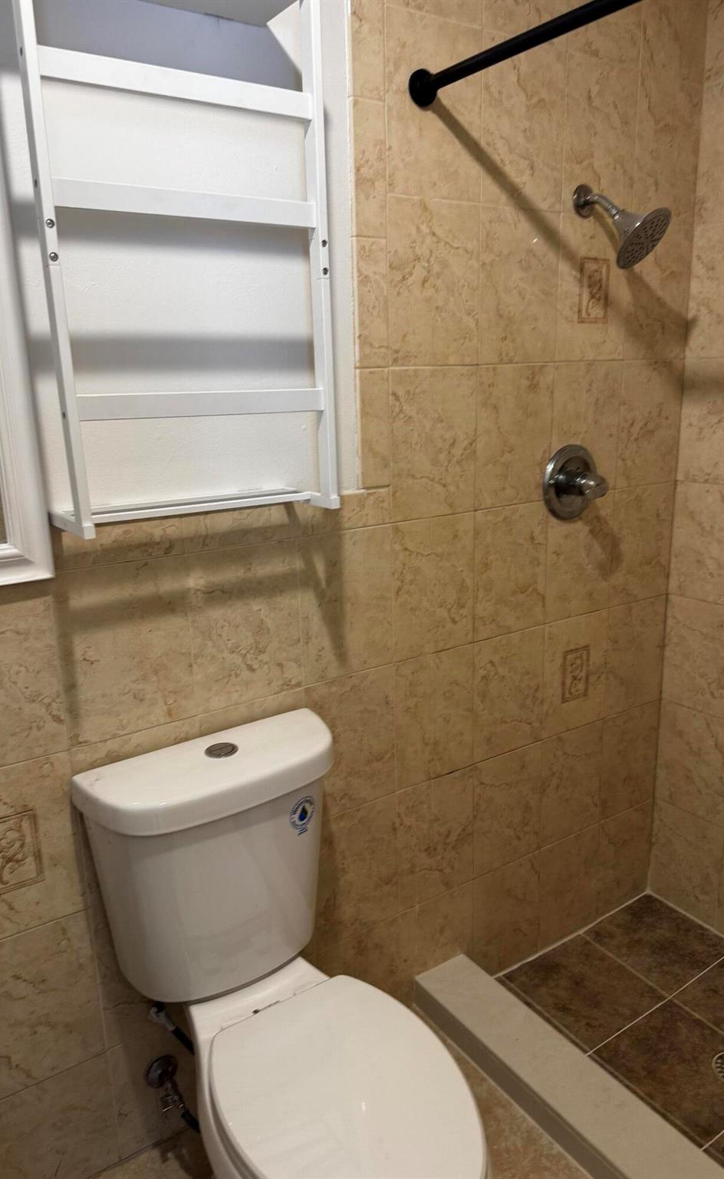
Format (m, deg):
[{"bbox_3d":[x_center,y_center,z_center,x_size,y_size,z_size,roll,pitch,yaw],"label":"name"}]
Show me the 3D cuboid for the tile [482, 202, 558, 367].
[{"bbox_3d":[0.333,-0.639,1.734,0.224,0.304,0.010,-11,18,-32],"label":"tile"}]

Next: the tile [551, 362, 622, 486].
[{"bbox_3d":[0.532,-0.382,1.951,0.227,0.307,0.012,-11,17,-32],"label":"tile"}]

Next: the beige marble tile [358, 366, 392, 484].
[{"bbox_3d":[0.022,-0.316,1.602,0.074,0.228,0.010,-11,18,-32],"label":"beige marble tile"}]

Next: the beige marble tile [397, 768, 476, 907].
[{"bbox_3d":[0.175,0.589,1.930,0.224,0.304,0.010,-11,18,-32],"label":"beige marble tile"}]

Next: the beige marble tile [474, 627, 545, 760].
[{"bbox_3d":[0.349,0.247,1.946,0.226,0.304,0.010,-11,17,-32],"label":"beige marble tile"}]

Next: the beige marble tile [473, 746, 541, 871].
[{"bbox_3d":[0.365,0.552,2.050,0.224,0.304,0.010,-11,18,-32],"label":"beige marble tile"}]

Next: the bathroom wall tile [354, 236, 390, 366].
[{"bbox_3d":[0.017,-0.543,1.557,0.077,0.230,0.012,-11,17,-32],"label":"bathroom wall tile"}]

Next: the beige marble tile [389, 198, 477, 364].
[{"bbox_3d":[0.143,-0.607,1.629,0.227,0.307,0.012,-11,17,-32],"label":"beige marble tile"}]

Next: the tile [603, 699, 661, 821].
[{"bbox_3d":[0.749,0.476,2.294,0.234,0.304,0.010,-11,18,-32],"label":"tile"}]

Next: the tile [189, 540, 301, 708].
[{"bbox_3d":[-0.212,0.068,1.515,0.224,0.301,0.010,-11,17,-32],"label":"tile"}]

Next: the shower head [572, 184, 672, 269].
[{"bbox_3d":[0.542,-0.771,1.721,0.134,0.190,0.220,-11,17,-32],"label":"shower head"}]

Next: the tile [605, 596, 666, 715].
[{"bbox_3d":[0.732,0.178,2.192,0.233,0.305,0.010,-11,17,-32],"label":"tile"}]

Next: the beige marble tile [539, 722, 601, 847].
[{"bbox_3d":[0.547,0.507,2.142,0.223,0.302,0.010,-11,17,-32],"label":"beige marble tile"}]

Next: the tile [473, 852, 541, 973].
[{"bbox_3d":[0.373,0.854,2.131,0.224,0.313,0.010,-11,18,-32],"label":"tile"}]

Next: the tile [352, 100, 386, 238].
[{"bbox_3d":[0.011,-0.753,1.471,0.064,0.224,0.010,-11,17,-32],"label":"tile"}]

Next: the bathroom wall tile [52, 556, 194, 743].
[{"bbox_3d":[-0.411,0.105,1.411,0.224,0.304,0.010,-11,18,-32],"label":"bathroom wall tile"}]

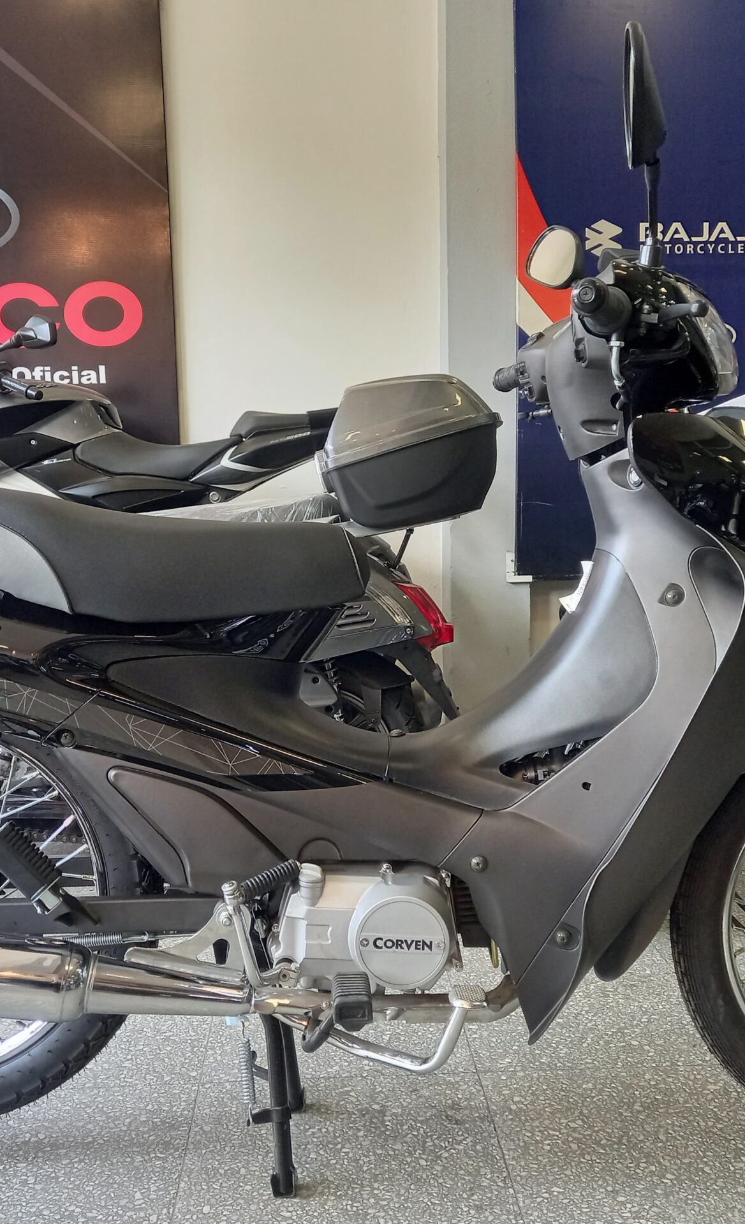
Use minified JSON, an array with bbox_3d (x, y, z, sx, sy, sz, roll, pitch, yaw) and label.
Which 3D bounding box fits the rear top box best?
[{"bbox_3d":[0.058,-0.340,2.540,0.365,0.280,0.400,-12,7,-4],"label":"rear top box"}]

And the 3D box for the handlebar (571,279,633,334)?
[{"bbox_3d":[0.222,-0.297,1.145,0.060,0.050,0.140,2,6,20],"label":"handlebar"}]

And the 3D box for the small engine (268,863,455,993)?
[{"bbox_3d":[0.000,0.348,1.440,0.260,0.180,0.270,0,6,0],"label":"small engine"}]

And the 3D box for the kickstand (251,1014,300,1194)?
[{"bbox_3d":[-0.118,0.566,1.420,0.075,0.220,0.170,0,6,0],"label":"kickstand"}]

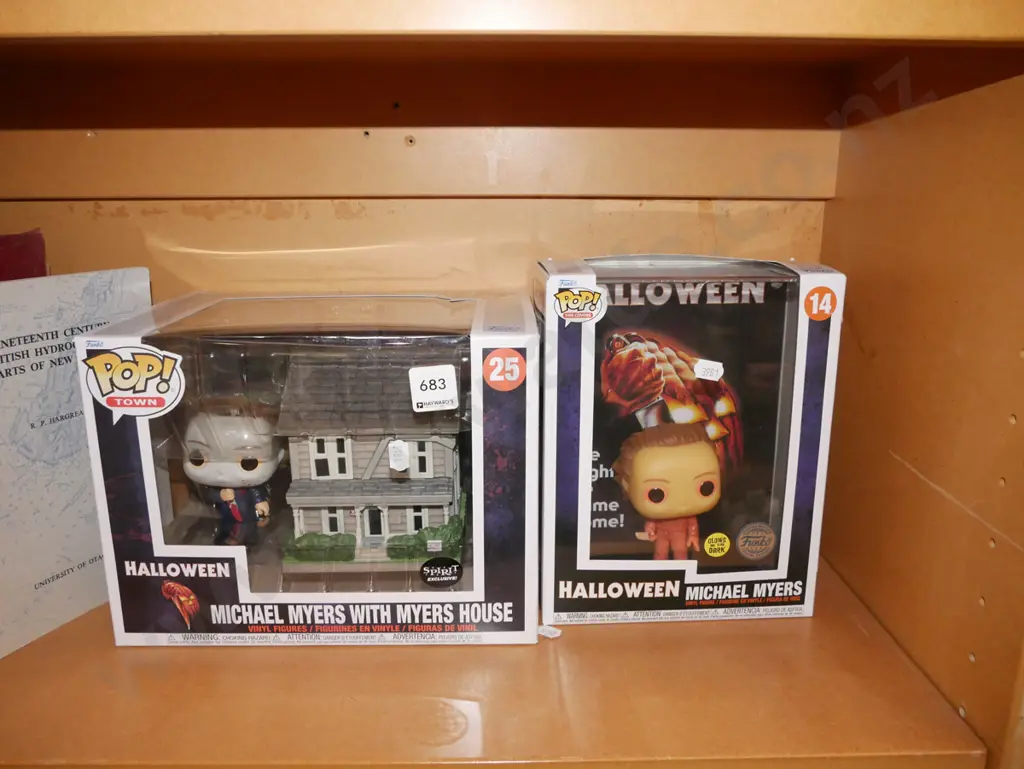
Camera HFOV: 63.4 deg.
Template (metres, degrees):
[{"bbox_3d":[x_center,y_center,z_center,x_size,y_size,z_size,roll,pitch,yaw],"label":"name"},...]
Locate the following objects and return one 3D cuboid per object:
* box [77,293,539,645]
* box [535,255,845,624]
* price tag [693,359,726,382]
[{"bbox_3d":[-0.114,0.045,0.574,0.258,0.192,0.183,0,14,-1],"label":"box"},{"bbox_3d":[0.106,0.035,0.549,0.176,0.223,0.082,-1,14,-3],"label":"box"},{"bbox_3d":[0.128,-0.009,0.535,0.020,0.012,0.001,10,13,-6],"label":"price tag"}]

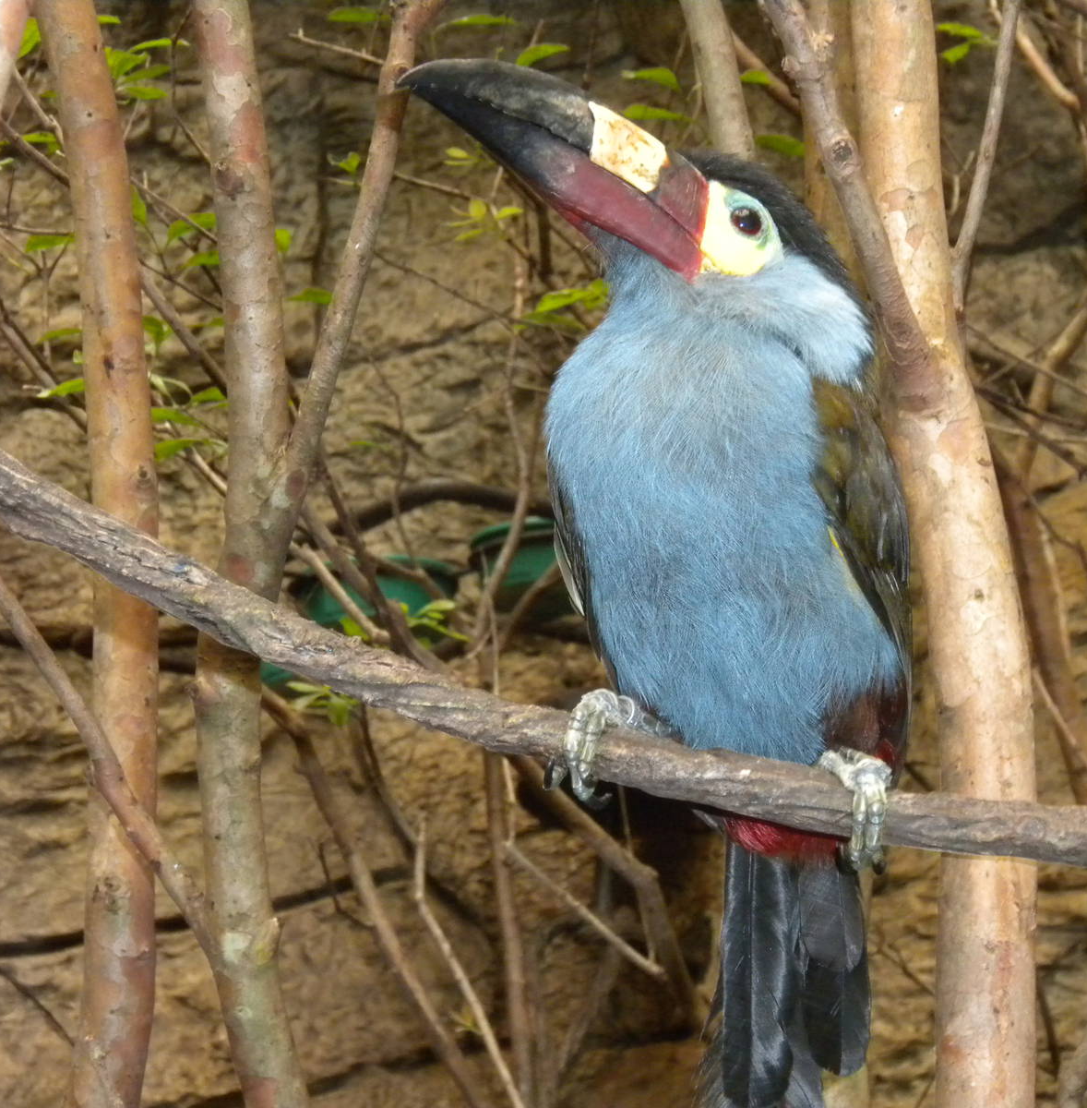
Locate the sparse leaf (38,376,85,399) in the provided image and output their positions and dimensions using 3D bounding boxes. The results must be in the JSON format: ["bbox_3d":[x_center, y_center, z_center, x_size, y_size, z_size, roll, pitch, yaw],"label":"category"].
[{"bbox_3d":[-0.225,-0.078,1.700,0.027,0.008,0.012,-15,-2,0],"label":"sparse leaf"}]

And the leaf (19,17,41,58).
[{"bbox_3d":[-0.239,-0.239,1.680,0.012,0.018,0.007,-2,-2,0],"label":"leaf"}]

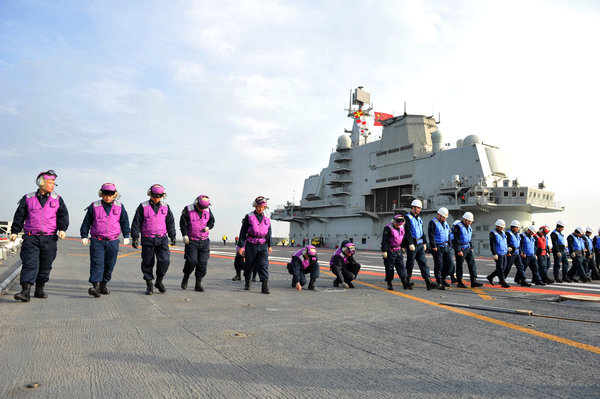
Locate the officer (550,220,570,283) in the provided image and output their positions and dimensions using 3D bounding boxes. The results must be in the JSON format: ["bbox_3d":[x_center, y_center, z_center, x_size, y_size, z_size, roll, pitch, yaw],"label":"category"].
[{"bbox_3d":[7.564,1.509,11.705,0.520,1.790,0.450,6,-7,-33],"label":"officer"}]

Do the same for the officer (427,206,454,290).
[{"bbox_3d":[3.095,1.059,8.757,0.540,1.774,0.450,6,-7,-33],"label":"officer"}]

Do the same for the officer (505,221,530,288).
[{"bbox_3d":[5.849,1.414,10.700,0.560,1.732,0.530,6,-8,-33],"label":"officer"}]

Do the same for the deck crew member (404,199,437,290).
[{"bbox_3d":[2.472,0.904,8.200,0.580,1.840,0.520,6,-7,-31],"label":"deck crew member"}]

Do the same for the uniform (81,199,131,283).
[{"bbox_3d":[-2.967,0.647,6.107,0.700,1.276,0.420,5,-7,-29],"label":"uniform"}]

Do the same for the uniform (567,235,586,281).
[{"bbox_3d":[8.224,1.720,11.935,0.520,1.376,0.480,6,-7,-33],"label":"uniform"}]

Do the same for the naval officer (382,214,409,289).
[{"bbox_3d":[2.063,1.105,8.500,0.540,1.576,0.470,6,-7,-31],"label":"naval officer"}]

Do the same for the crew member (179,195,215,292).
[{"bbox_3d":[-1.810,0.755,7.050,0.600,1.682,0.500,5,-7,-30],"label":"crew member"}]

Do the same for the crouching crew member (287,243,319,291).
[{"bbox_3d":[0.059,1.319,7.800,0.520,0.858,0.600,6,-8,-34],"label":"crouching crew member"}]

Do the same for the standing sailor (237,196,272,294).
[{"bbox_3d":[-0.813,0.797,7.160,0.570,1.719,0.400,5,-7,-26],"label":"standing sailor"}]

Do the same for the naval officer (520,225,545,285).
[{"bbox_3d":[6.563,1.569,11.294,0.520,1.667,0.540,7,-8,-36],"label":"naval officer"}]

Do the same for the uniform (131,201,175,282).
[{"bbox_3d":[-2.396,0.673,6.594,0.700,1.322,0.400,5,-7,-29],"label":"uniform"}]

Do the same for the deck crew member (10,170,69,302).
[{"bbox_3d":[-3.571,0.474,5.500,0.650,1.786,0.480,5,-7,-29],"label":"deck crew member"}]

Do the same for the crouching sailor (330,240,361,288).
[{"bbox_3d":[0.959,1.347,8.345,0.640,0.964,0.560,-4,-9,45],"label":"crouching sailor"}]

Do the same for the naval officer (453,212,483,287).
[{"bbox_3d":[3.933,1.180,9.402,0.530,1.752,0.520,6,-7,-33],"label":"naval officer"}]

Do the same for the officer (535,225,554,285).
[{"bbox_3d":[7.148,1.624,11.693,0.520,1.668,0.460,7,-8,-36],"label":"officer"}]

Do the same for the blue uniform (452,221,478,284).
[{"bbox_3d":[3.874,1.221,9.300,0.550,1.489,0.440,6,-7,-31],"label":"blue uniform"}]

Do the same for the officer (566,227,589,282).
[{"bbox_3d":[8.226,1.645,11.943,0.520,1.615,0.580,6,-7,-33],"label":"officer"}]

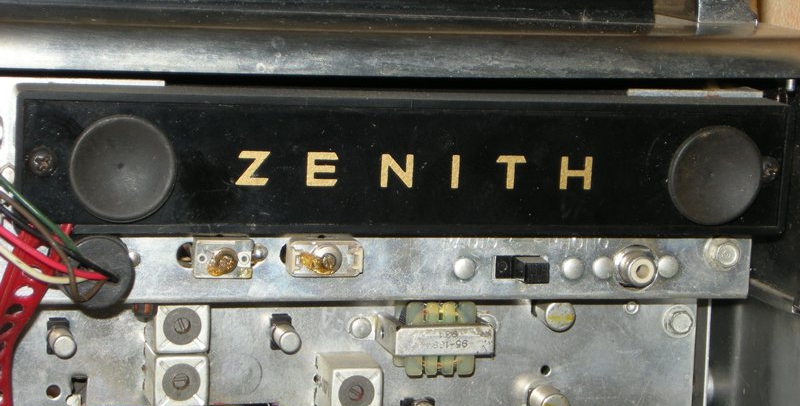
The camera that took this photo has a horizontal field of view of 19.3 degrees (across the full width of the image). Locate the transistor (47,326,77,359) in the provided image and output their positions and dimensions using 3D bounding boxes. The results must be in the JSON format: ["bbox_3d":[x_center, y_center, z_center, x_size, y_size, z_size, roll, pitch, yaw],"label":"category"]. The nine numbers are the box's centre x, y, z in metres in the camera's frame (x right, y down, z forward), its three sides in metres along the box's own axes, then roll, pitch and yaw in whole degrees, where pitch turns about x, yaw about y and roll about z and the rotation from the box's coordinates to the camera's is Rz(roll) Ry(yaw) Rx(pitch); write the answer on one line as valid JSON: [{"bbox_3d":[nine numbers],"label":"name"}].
[{"bbox_3d":[-0.085,0.034,0.591,0.006,0.016,0.006,0,98,-13],"label":"transistor"}]

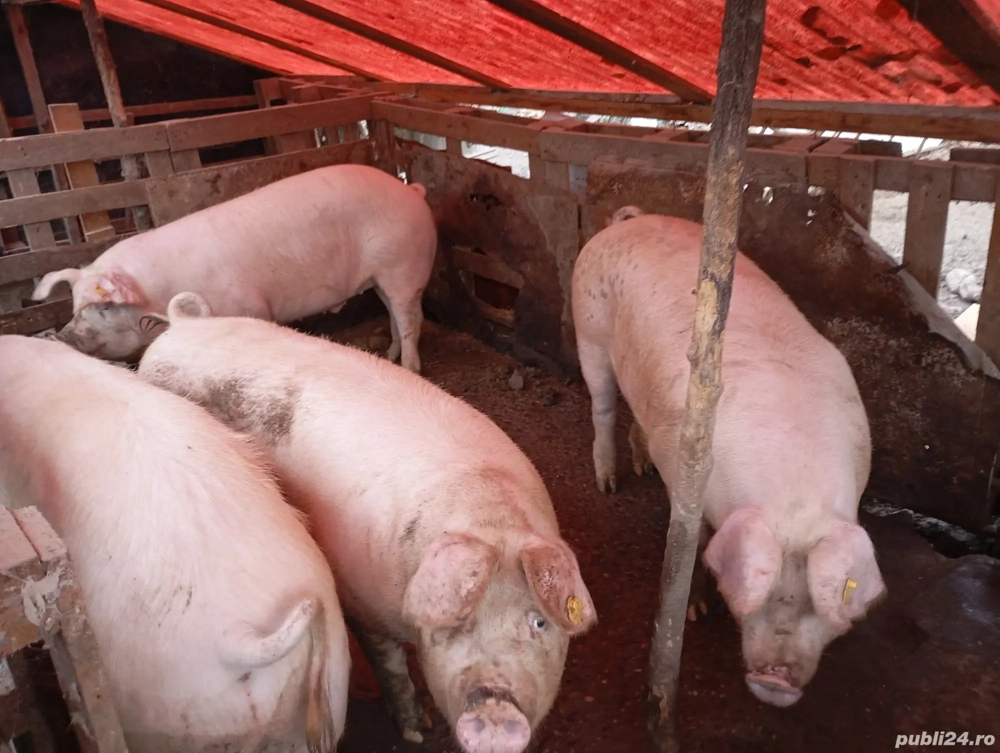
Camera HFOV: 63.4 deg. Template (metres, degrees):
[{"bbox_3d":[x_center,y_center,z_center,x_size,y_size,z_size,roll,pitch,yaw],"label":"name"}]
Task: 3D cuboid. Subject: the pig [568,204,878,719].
[{"bbox_3d":[0.461,0.135,1.940,0.440,0.810,1.360,-2,24,-5],"label":"pig"}]

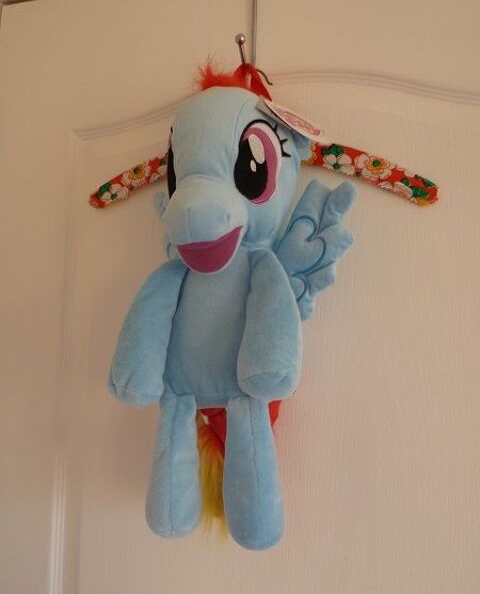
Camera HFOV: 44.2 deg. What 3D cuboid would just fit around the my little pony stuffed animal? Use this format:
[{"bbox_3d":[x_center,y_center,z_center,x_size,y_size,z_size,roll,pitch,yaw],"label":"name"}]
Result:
[{"bbox_3d":[-0.020,-0.012,0.558,0.250,0.465,0.175,-1,-7,16],"label":"my little pony stuffed animal"}]

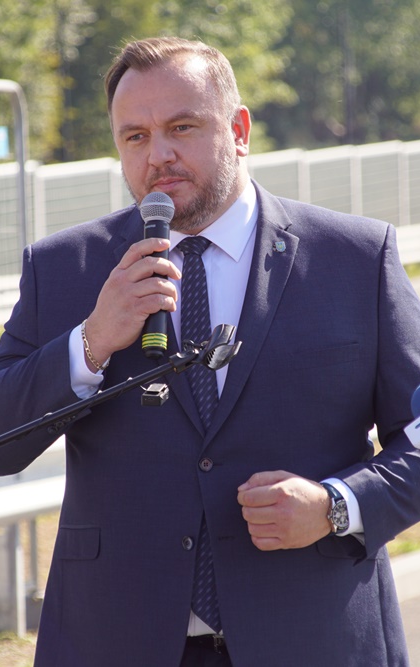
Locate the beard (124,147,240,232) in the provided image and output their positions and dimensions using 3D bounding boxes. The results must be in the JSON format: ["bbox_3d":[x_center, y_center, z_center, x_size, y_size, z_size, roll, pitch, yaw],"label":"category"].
[{"bbox_3d":[-0.049,-0.197,7.720,0.152,0.108,0.115,-7,6,24],"label":"beard"}]

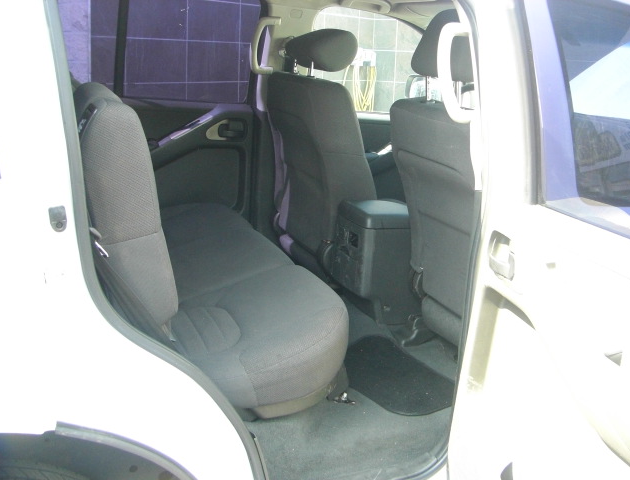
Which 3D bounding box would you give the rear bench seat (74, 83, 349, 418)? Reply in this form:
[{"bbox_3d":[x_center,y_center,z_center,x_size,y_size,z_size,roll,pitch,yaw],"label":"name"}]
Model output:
[{"bbox_3d":[-0.474,-0.088,2.174,0.740,0.800,1.330,-3,17,-21],"label":"rear bench seat"}]

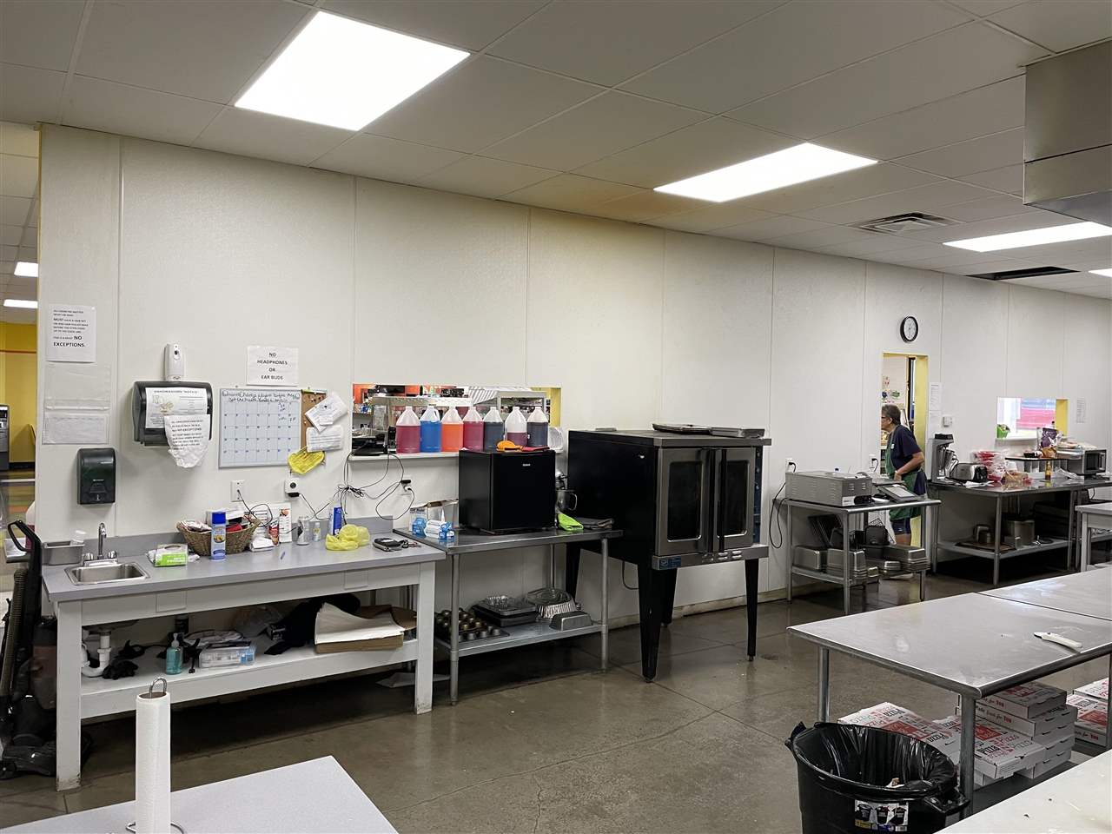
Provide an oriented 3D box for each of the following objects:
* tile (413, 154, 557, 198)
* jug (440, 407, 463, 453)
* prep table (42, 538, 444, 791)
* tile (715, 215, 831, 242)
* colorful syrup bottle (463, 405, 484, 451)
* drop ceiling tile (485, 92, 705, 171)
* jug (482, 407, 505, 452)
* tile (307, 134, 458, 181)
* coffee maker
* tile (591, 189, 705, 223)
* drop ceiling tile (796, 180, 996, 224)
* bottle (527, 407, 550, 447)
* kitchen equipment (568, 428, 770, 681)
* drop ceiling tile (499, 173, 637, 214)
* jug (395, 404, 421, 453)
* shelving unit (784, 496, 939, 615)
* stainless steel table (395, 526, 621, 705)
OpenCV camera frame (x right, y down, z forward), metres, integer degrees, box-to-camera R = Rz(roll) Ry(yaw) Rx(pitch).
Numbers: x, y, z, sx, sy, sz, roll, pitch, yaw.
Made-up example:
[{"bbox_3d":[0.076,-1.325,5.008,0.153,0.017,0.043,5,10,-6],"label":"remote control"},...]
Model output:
[{"bbox_3d":[-0.420,-1.419,4.927,0.610,0.020,0.814,0,2,-34],"label":"tile"},{"bbox_3d":[-0.673,0.081,5.425,0.150,0.295,0.150,1,2,0],"label":"jug"},{"bbox_3d":[-1.563,1.132,4.285,1.804,0.850,0.780,0,2,-34],"label":"prep table"},{"bbox_3d":[1.609,-1.421,6.280,0.610,0.020,0.814,0,2,-34],"label":"tile"},{"bbox_3d":[-0.544,0.081,5.511,0.150,0.295,0.150,1,2,0],"label":"colorful syrup bottle"},{"bbox_3d":[0.136,-1.383,4.101,0.610,0.030,1.215,0,1,-34],"label":"drop ceiling tile"},{"bbox_3d":[-0.411,0.086,5.530,0.150,0.296,0.150,0,2,-34],"label":"jug"},{"bbox_3d":[-0.928,-1.419,4.589,0.610,0.020,0.814,0,2,-34],"label":"tile"},{"bbox_3d":[3.731,0.395,8.070,0.190,0.475,0.280,0,2,-34],"label":"coffee maker"},{"bbox_3d":[0.588,-1.407,5.609,0.610,0.030,0.775,0,1,-34],"label":"tile"},{"bbox_3d":[2.175,-1.376,5.421,0.600,0.020,1.200,0,2,-34],"label":"drop ceiling tile"},{"bbox_3d":[-0.121,0.074,5.694,0.146,0.290,0.146,1,1,0],"label":"bottle"},{"bbox_3d":[0.727,0.841,5.549,0.940,1.450,1.000,0,2,-32],"label":"kitchen equipment"},{"bbox_3d":[0.083,-1.407,5.268,0.610,0.030,0.775,0,1,-34],"label":"drop ceiling tile"},{"bbox_3d":[-0.927,0.082,5.256,0.150,0.295,0.150,1,2,0],"label":"jug"},{"bbox_3d":[2.563,1.128,6.983,1.230,0.865,0.620,0,2,-34],"label":"shelving unit"},{"bbox_3d":[-0.297,1.124,5.143,1.210,0.870,0.750,0,2,-34],"label":"stainless steel table"}]

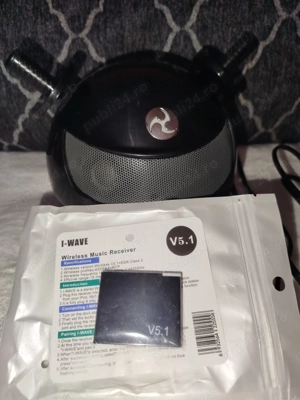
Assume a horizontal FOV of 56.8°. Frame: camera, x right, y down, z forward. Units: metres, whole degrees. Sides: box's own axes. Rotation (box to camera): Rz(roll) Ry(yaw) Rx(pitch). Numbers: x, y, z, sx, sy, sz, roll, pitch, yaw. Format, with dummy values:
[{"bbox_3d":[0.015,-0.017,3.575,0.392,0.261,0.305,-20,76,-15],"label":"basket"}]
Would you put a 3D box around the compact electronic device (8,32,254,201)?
[{"bbox_3d":[-0.014,-0.050,0.232,0.205,0.160,0.128,-3,24,-4],"label":"compact electronic device"}]

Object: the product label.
[{"bbox_3d":[-0.009,0.050,0.151,0.088,0.006,0.077,-6,66,0],"label":"product label"}]

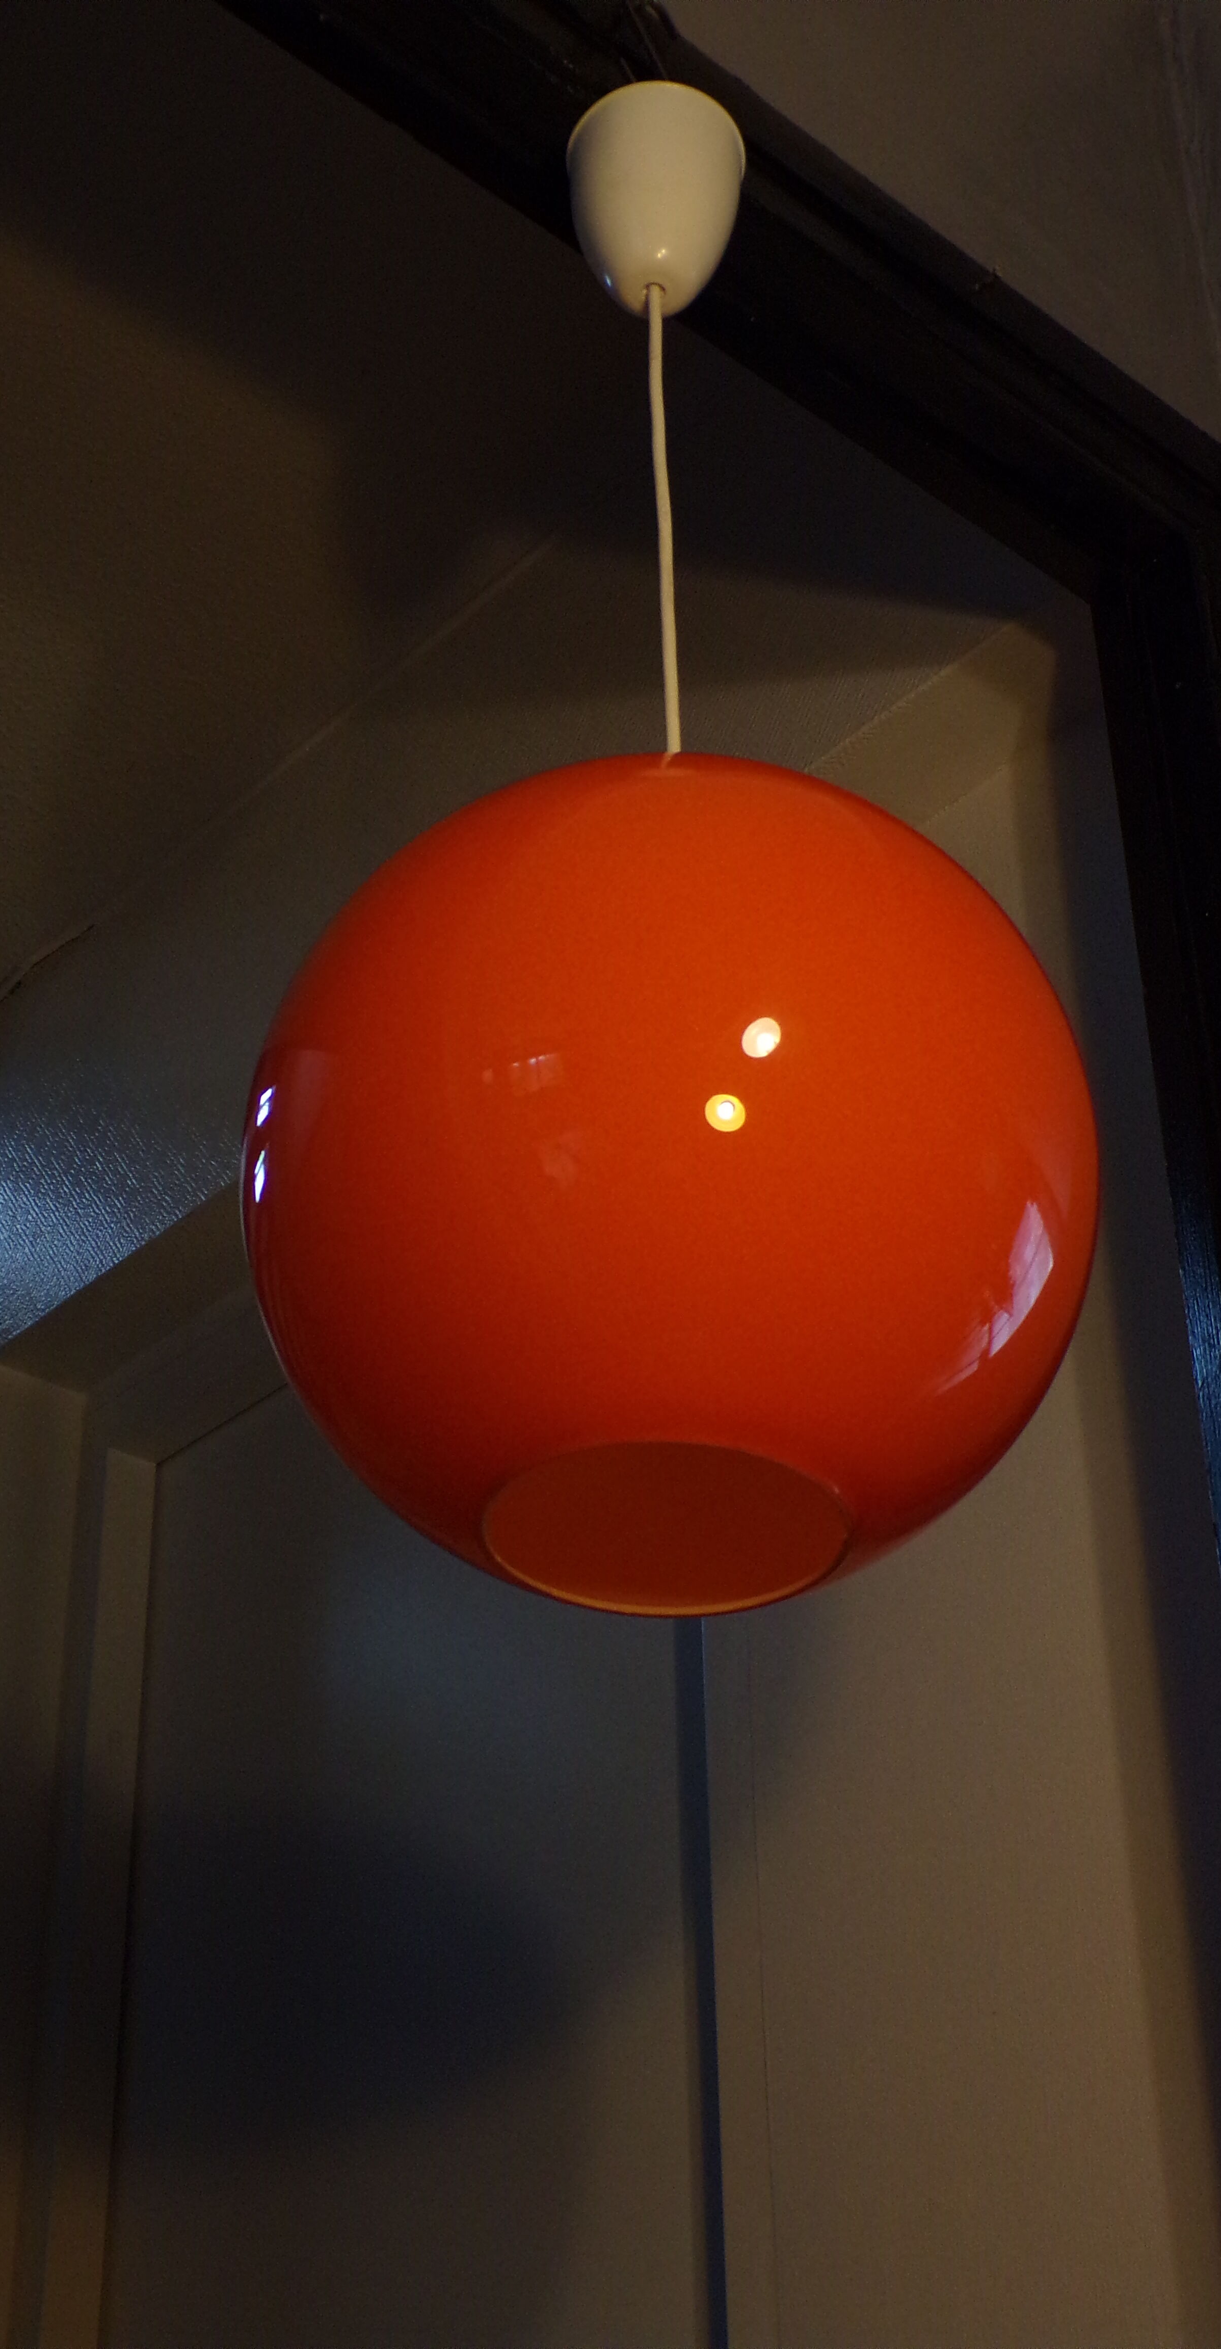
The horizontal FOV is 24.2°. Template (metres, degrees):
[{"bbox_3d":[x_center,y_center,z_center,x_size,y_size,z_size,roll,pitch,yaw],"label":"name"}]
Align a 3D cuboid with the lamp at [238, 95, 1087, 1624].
[{"bbox_3d":[0.019,-0.166,1.121,0.304,0.672,0.304,-1,-29,-1],"label":"lamp"}]

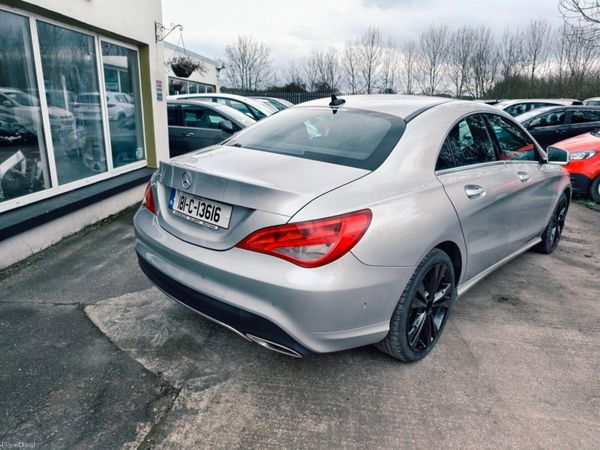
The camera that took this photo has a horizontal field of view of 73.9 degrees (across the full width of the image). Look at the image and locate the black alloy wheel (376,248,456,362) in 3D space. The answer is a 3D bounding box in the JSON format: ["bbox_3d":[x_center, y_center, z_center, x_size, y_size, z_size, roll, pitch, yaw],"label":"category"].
[{"bbox_3d":[0.616,0.401,2.165,0.225,0.637,0.637,17,21,42],"label":"black alloy wheel"}]

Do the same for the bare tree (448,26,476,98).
[{"bbox_3d":[13.000,-11.859,32.890,2.500,8.200,2.500,2,16,0],"label":"bare tree"}]

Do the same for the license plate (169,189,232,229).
[{"bbox_3d":[-0.500,-0.087,1.957,0.520,0.112,0.015,17,9,42],"label":"license plate"}]

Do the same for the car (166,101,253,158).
[{"bbox_3d":[-1.807,-1.664,7.757,4.550,1.440,1.820,4,16,8],"label":"car"}]

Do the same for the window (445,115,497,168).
[{"bbox_3d":[1.062,-0.530,2.447,0.670,0.320,0.055,-12,-1,-42],"label":"window"}]

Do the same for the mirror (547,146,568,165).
[{"bbox_3d":[2.025,-0.543,3.153,0.185,0.135,0.115,17,21,42],"label":"mirror"}]

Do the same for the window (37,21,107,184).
[{"bbox_3d":[-2.304,-1.218,4.133,0.070,1.460,0.920,4,16,4],"label":"window"}]

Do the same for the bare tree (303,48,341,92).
[{"bbox_3d":[1.866,-12.377,35.906,3.336,6.495,3.336,2,16,0],"label":"bare tree"}]

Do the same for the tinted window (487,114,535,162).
[{"bbox_3d":[1.663,-0.650,3.067,0.880,0.360,0.080,-14,3,-44],"label":"tinted window"}]

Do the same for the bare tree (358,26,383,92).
[{"bbox_3d":[6.532,-14.155,38.245,2.365,8.897,2.365,5,16,8],"label":"bare tree"}]

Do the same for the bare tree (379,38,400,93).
[{"bbox_3d":[7.942,-12.752,36.052,1.931,7.545,1.931,2,16,0],"label":"bare tree"}]

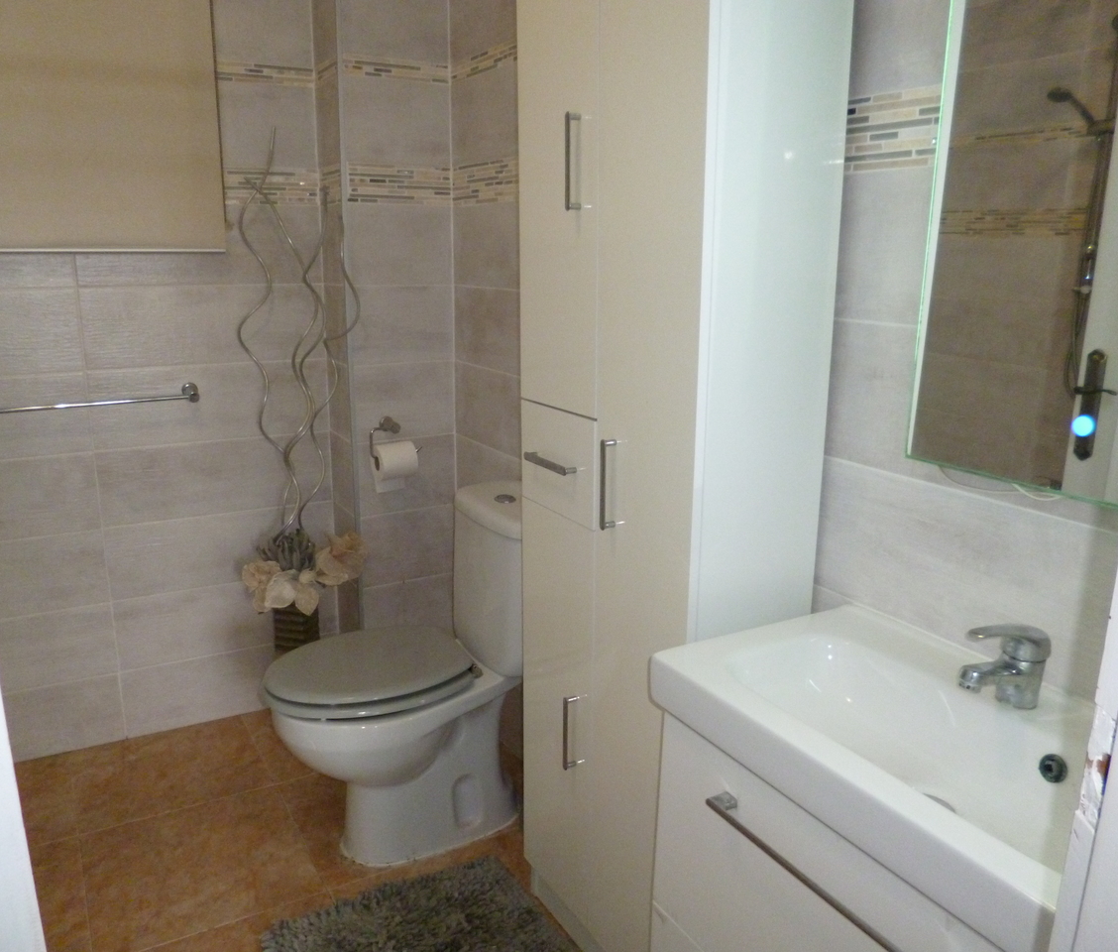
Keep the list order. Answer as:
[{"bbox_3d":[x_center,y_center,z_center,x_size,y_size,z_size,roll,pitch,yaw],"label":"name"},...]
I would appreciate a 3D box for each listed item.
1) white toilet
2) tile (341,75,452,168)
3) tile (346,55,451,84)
[{"bbox_3d":[-0.331,0.434,1.979,0.645,0.752,0.370,-7,15,-29],"label":"white toilet"},{"bbox_3d":[-0.403,-0.879,2.206,0.277,0.199,0.010,-7,15,-30],"label":"tile"},{"bbox_3d":[-0.402,-1.005,2.178,0.280,0.045,0.015,-7,15,-29],"label":"tile"}]

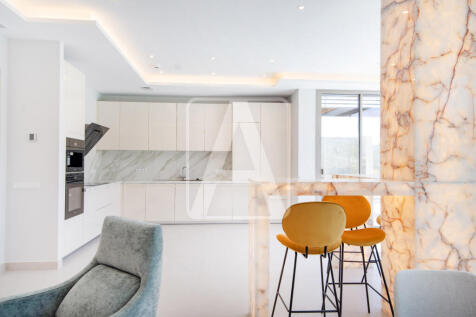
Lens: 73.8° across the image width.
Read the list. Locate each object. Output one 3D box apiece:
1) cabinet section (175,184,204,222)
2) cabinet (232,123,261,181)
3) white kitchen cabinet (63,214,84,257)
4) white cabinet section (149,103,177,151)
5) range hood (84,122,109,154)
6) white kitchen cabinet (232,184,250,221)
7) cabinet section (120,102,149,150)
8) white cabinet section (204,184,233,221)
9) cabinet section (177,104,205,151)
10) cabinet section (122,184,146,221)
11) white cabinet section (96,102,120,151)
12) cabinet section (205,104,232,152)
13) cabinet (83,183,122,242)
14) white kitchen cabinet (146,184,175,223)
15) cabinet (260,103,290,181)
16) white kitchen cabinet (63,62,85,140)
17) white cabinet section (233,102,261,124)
[{"bbox_3d":[-1.017,0.924,6.864,0.594,0.793,0.600,0,0,-3],"label":"cabinet section"},{"bbox_3d":[0.172,-0.112,6.930,0.591,1.260,0.600,0,0,-3],"label":"cabinet"},{"bbox_3d":[-2.516,1.031,4.300,0.592,0.484,0.602,0,-1,-5],"label":"white kitchen cabinet"},{"bbox_3d":[-1.633,-0.674,7.018,0.600,1.044,0.370,0,-1,-5],"label":"white cabinet section"},{"bbox_3d":[-2.680,-0.326,5.674,0.480,0.530,0.900,0,-1,-5],"label":"range hood"},{"bbox_3d":[0.178,0.925,6.931,0.591,0.784,0.600,0,0,-3],"label":"white kitchen cabinet"},{"bbox_3d":[-2.230,-0.678,6.968,0.600,1.044,0.370,0,-1,-5],"label":"cabinet section"},{"bbox_3d":[-0.418,0.923,6.897,0.604,0.786,0.600,0,0,-3],"label":"white cabinet section"},{"bbox_3d":[-1.015,-0.671,6.989,0.600,1.033,0.350,0,0,-3],"label":"cabinet section"},{"bbox_3d":[-2.173,0.922,6.826,0.490,0.795,0.580,0,-1,-5],"label":"cabinet section"},{"bbox_3d":[-2.768,-0.681,6.923,0.480,1.044,0.370,0,-1,-5],"label":"white cabinet section"},{"bbox_3d":[-0.421,-0.667,7.022,0.590,1.032,0.350,0,0,-3],"label":"cabinet section"},{"bbox_3d":[-2.620,0.890,5.547,0.592,0.825,1.896,0,-1,-5],"label":"cabinet"},{"bbox_3d":[-1.630,0.925,6.872,0.600,0.795,0.580,0,-1,-5],"label":"white kitchen cabinet"},{"bbox_3d":[0.778,-0.322,6.964,0.623,1.685,0.600,0,0,-3],"label":"cabinet"},{"bbox_3d":[-2.510,-0.746,4.335,0.592,0.959,0.602,0,-1,-5],"label":"white kitchen cabinet"},{"bbox_3d":[0.171,-0.958,6.930,0.593,0.424,0.600,0,0,-3],"label":"white cabinet section"}]

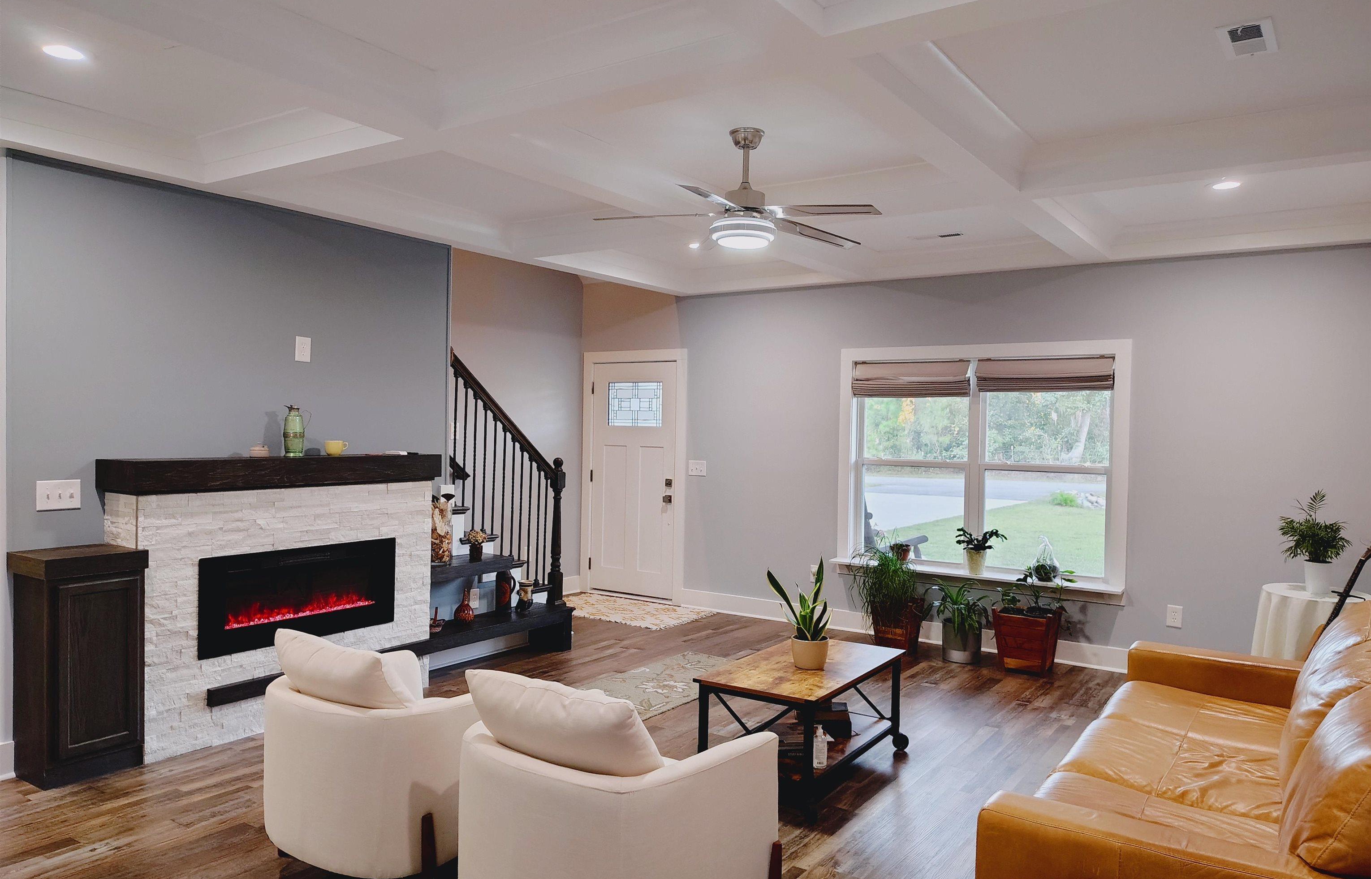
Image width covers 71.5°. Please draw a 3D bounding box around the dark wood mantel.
[{"bbox_3d":[-1.991,0.157,4.805,0.365,0.146,1.660,2,1,35],"label":"dark wood mantel"}]

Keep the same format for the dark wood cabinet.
[{"bbox_3d":[-2.600,0.953,4.071,0.359,0.949,0.404,2,1,34],"label":"dark wood cabinet"}]

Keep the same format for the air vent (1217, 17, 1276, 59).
[{"bbox_3d":[1.753,-1.245,2.966,0.146,0.022,0.305,2,1,35],"label":"air vent"}]

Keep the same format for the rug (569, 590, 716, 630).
[{"bbox_3d":[-0.550,1.401,7.845,1.394,0.015,0.832,2,1,34],"label":"rug"}]

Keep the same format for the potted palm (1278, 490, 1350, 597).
[{"bbox_3d":[3.393,0.553,5.130,0.350,0.560,0.340,2,1,35],"label":"potted palm"}]

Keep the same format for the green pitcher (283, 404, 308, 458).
[{"bbox_3d":[-1.970,-0.051,4.825,0.140,0.274,0.108,0,1,-37],"label":"green pitcher"}]

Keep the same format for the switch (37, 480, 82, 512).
[{"bbox_3d":[-2.719,0.242,4.138,0.012,0.129,0.172,2,1,34],"label":"switch"}]

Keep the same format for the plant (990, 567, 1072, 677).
[{"bbox_3d":[2.201,1.147,6.024,0.420,0.630,0.390,2,1,35],"label":"plant"}]

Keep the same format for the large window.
[{"bbox_3d":[1.992,0.150,6.598,1.980,1.595,0.130,2,1,35],"label":"large window"}]

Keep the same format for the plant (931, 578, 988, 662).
[{"bbox_3d":[1.835,1.188,6.279,0.350,0.520,0.340,2,1,35],"label":"plant"}]

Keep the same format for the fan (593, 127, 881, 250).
[{"bbox_3d":[0.274,-1.054,3.982,1.250,0.470,1.250,2,1,35],"label":"fan"}]

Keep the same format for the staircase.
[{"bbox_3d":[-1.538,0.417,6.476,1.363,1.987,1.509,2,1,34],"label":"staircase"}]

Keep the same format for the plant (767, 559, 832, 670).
[{"bbox_3d":[0.512,0.768,4.229,0.285,0.473,0.250,1,1,7],"label":"plant"}]

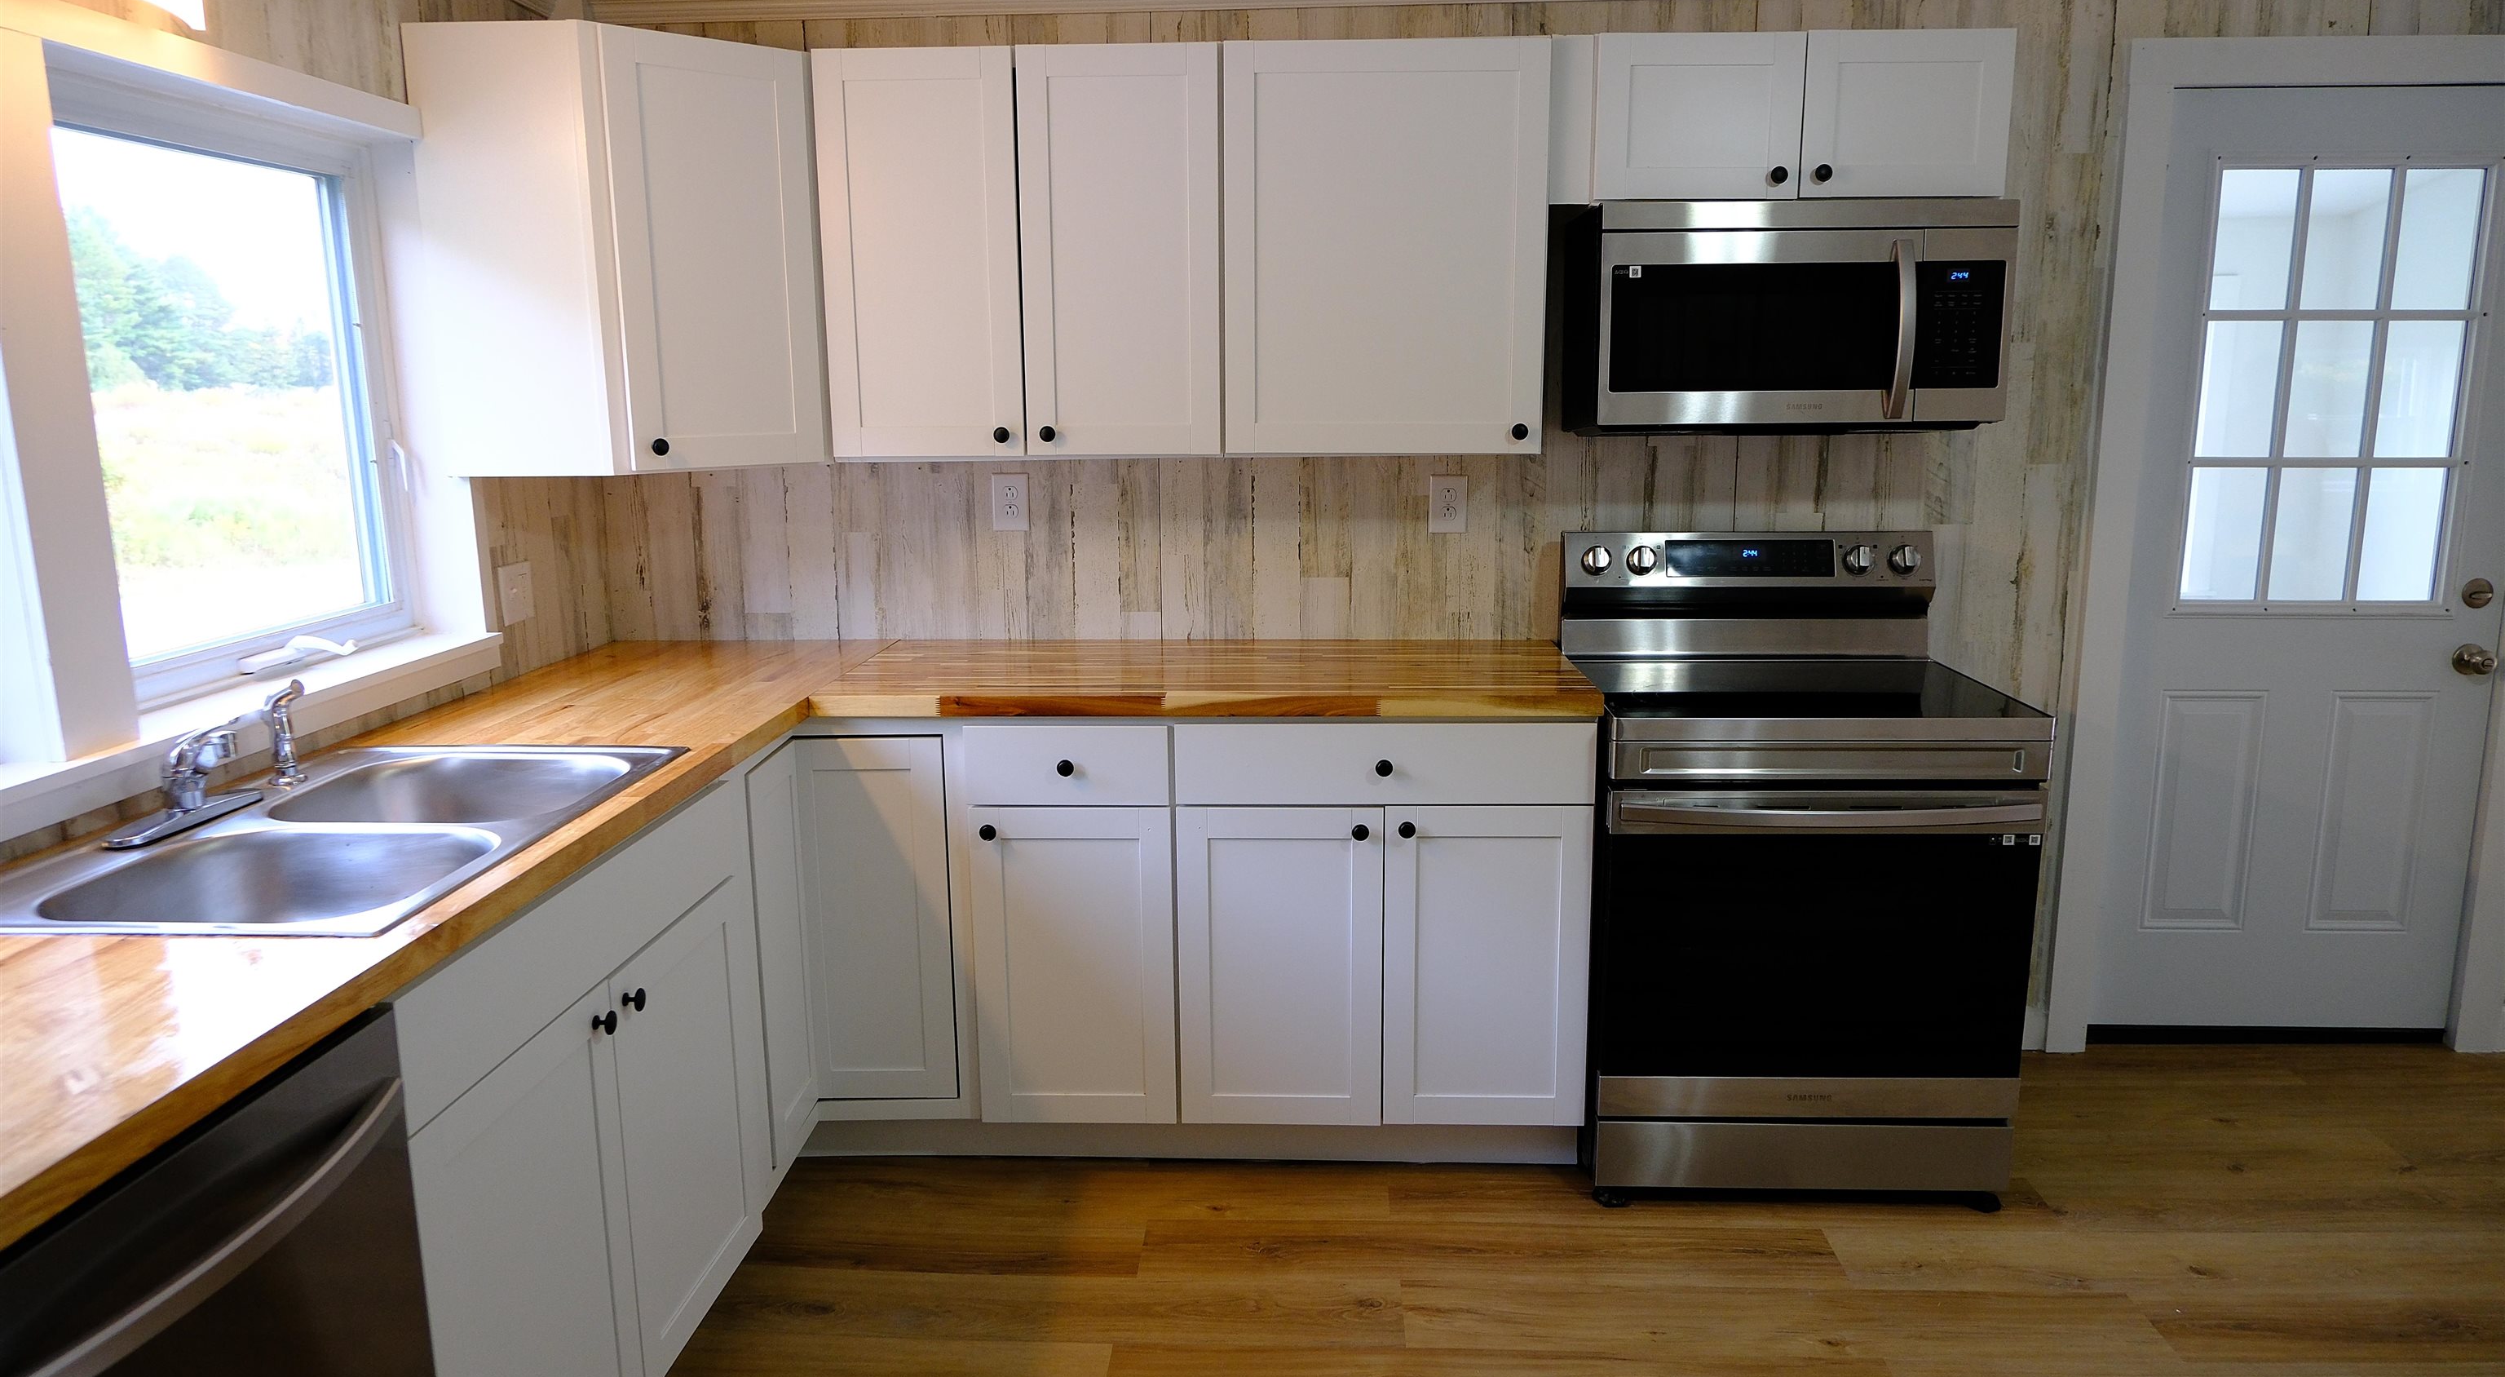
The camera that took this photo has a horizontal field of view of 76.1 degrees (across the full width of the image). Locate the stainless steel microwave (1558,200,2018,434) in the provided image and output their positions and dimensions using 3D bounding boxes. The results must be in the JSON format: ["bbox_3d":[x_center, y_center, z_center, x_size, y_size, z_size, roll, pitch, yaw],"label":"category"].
[{"bbox_3d":[1.031,-0.719,3.126,0.757,0.425,0.400,0,11,2],"label":"stainless steel microwave"}]

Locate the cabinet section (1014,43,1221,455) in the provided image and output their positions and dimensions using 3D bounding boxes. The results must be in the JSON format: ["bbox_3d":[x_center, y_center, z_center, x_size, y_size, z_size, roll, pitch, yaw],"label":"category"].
[{"bbox_3d":[-0.241,-0.848,3.189,0.381,0.762,0.325,0,10,2],"label":"cabinet section"}]

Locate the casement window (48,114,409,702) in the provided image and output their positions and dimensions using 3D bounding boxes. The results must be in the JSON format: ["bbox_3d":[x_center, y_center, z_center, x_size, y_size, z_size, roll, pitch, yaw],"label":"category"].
[{"bbox_3d":[-1.585,-0.443,2.495,0.090,0.840,0.830,0,11,2],"label":"casement window"}]

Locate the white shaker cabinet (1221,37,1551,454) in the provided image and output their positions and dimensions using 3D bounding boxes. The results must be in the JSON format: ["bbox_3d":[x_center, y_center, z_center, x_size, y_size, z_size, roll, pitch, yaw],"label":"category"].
[{"bbox_3d":[0.255,-0.848,3.173,0.608,0.762,0.325,0,11,2],"label":"white shaker cabinet"}]

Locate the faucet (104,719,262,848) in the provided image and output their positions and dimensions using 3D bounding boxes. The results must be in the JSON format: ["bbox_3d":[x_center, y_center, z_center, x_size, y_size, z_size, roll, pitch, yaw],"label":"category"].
[{"bbox_3d":[-1.372,0.105,2.100,0.130,0.130,0.250,0,11,2],"label":"faucet"}]

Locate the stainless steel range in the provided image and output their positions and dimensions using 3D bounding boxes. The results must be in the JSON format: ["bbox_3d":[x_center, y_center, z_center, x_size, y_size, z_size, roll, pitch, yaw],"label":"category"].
[{"bbox_3d":[1.028,0.314,3.160,0.757,1.192,0.700,0,11,2],"label":"stainless steel range"}]

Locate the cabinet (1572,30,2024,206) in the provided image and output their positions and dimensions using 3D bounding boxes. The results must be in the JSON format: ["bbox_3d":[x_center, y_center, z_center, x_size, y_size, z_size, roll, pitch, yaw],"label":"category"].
[{"bbox_3d":[1.015,-1.078,3.097,0.760,0.305,0.325,0,11,2],"label":"cabinet"}]

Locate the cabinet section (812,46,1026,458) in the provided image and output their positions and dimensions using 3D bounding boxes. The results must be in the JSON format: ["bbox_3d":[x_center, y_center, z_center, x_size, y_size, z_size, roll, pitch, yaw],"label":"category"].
[{"bbox_3d":[-0.623,-0.848,3.204,0.384,0.762,0.325,0,10,2],"label":"cabinet section"}]

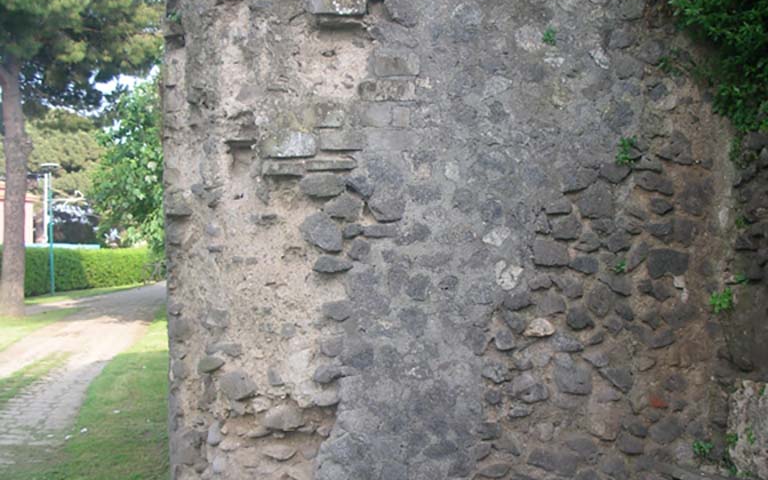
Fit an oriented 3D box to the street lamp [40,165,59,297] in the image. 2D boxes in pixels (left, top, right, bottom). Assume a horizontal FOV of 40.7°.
[{"bbox_3d":[-11.290,-0.372,35.000,0.650,4.450,0.650,-1,0,-18],"label":"street lamp"}]

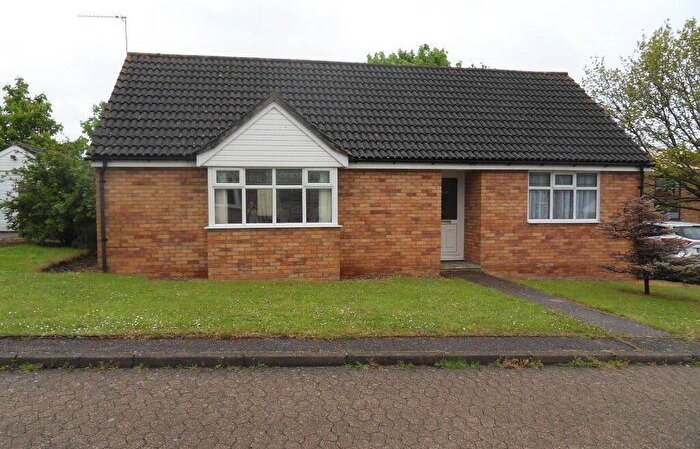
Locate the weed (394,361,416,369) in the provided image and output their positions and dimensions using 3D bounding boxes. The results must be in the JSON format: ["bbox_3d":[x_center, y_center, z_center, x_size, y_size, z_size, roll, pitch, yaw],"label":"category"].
[{"bbox_3d":[0.503,1.284,4.475,0.191,0.052,0.100,-1,3,-10],"label":"weed"}]

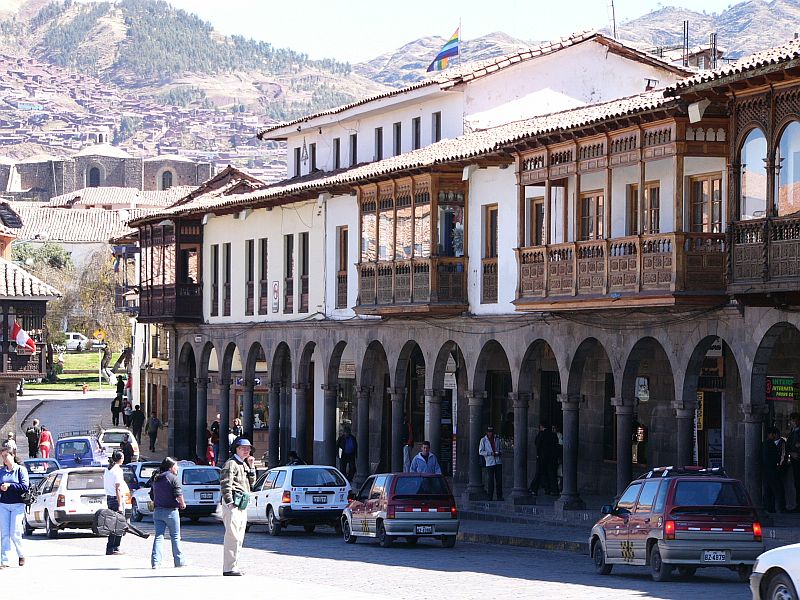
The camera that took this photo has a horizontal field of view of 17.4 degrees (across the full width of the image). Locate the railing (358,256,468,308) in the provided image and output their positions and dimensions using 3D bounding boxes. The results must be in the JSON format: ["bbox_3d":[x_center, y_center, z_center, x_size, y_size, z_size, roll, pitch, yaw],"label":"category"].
[{"bbox_3d":[0.243,-0.398,61.874,0.880,1.096,5.503,0,-1,-19],"label":"railing"}]

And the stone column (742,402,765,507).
[{"bbox_3d":[6.110,2.830,45.100,0.430,2.100,0.500,0,-1,-18],"label":"stone column"}]

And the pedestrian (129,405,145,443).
[{"bbox_3d":[-11.099,5.253,110.000,0.550,1.680,0.400,0,-1,-6],"label":"pedestrian"}]

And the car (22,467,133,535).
[{"bbox_3d":[-7.236,4.434,58.015,1.660,1.460,4.200,1,-1,-18],"label":"car"}]

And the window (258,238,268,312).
[{"bbox_3d":[-3.924,-0.660,76.066,0.150,2.210,1.030,1,-1,-18],"label":"window"}]

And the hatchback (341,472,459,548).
[{"bbox_3d":[-0.049,3.929,49.220,1.400,1.395,3.340,1,-3,-17],"label":"hatchback"}]

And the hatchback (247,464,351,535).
[{"bbox_3d":[-2.531,4.393,57.327,1.680,1.460,4.260,0,-3,-20],"label":"hatchback"}]

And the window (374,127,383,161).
[{"bbox_3d":[-0.533,-4.331,74.165,0.150,1.100,0.710,1,-1,-18],"label":"window"}]

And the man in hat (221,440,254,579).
[{"bbox_3d":[-2.140,2.700,34.100,0.360,1.790,0.480,-1,-1,34],"label":"man in hat"}]

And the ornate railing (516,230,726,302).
[{"bbox_3d":[4.125,-0.576,50.239,1.000,1.101,7.899,0,-1,-19],"label":"ornate railing"}]

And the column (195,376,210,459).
[{"bbox_3d":[-6.328,4.007,83.800,0.450,3.050,0.480,0,-1,0],"label":"column"}]

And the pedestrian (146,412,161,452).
[{"bbox_3d":[-10.153,5.480,108.000,0.560,1.670,0.420,0,-1,-8],"label":"pedestrian"}]

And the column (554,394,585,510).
[{"bbox_3d":[3.470,3.080,53.000,0.500,2.320,0.550,0,-1,-18],"label":"column"}]

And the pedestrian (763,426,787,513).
[{"bbox_3d":[7.385,3.343,51.500,0.500,1.690,0.380,1,-1,-10],"label":"pedestrian"}]

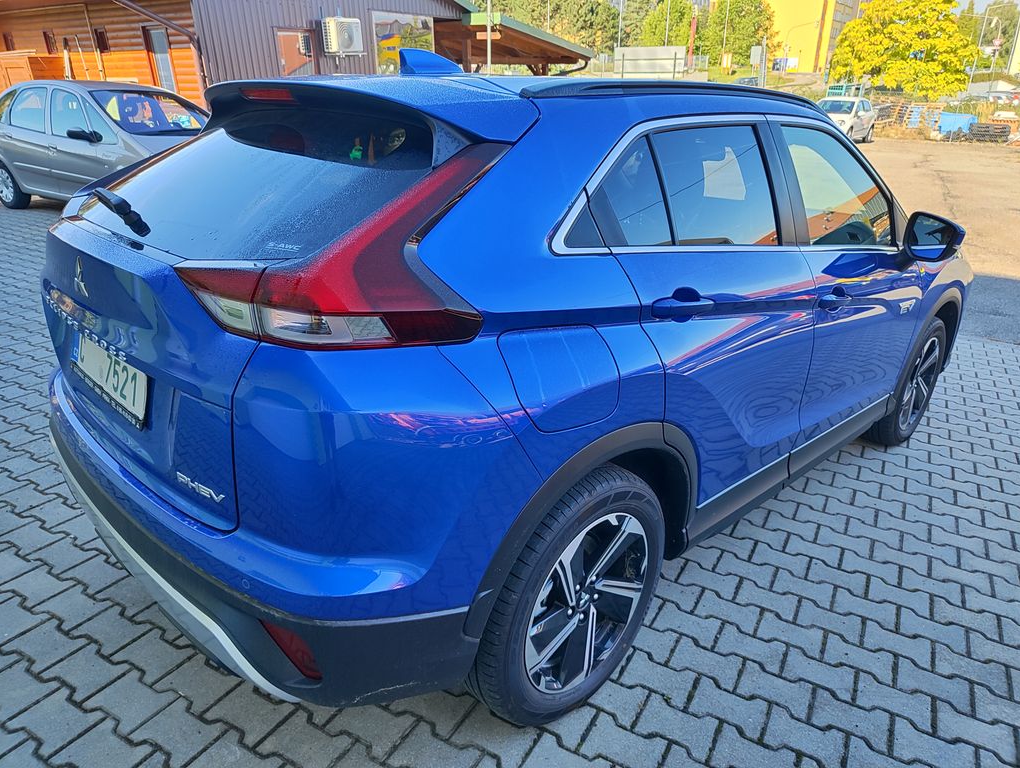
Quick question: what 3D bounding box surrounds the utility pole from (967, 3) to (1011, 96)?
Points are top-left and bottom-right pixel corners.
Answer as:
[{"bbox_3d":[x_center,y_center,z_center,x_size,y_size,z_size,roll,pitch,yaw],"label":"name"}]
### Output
[{"bbox_3d":[42.719,-29.708,60.831,1.746,7.400,0.300,13,27,30],"label":"utility pole"}]

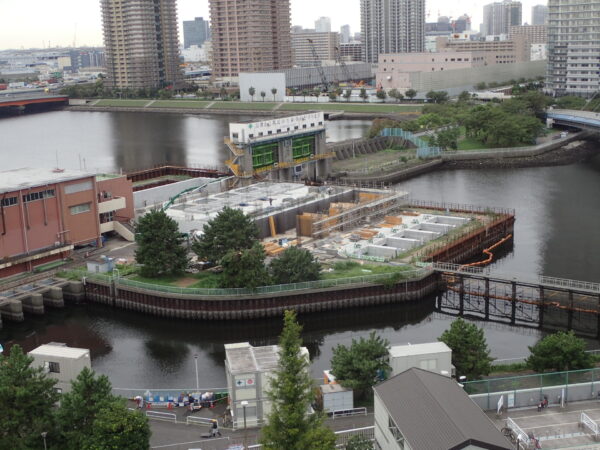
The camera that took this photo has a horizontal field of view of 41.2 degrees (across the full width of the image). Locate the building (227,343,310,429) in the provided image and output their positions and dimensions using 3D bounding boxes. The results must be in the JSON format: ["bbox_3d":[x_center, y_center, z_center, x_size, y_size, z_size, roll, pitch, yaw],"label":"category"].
[{"bbox_3d":[-2.936,14.082,71.009,6.600,5.300,5.600,-4,13,-9],"label":"building"}]

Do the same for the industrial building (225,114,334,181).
[{"bbox_3d":[-4.528,-19.796,204.256,7.000,15.400,33.500,7,16,35],"label":"industrial building"}]

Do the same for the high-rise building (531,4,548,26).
[{"bbox_3d":[485.119,-398.616,1617.993,24.000,91.300,24.000,-2,13,-1],"label":"high-rise building"}]

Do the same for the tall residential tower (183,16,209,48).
[{"bbox_3d":[-160.340,-279.225,1231.481,33.000,76.000,28.000,-1,13,3],"label":"tall residential tower"}]

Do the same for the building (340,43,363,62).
[{"bbox_3d":[67.631,-208.821,975.756,34.000,29.500,15.000,5,15,29],"label":"building"}]

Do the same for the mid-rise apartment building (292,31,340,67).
[{"bbox_3d":[14.816,-182.686,850.817,48.000,44.000,20.000,5,14,27],"label":"mid-rise apartment building"}]

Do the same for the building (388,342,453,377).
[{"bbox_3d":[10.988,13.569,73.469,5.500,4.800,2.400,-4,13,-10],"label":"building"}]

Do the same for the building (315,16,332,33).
[{"bbox_3d":[59.776,-485.554,2042.275,32.000,94.000,28.000,6,15,32],"label":"building"}]

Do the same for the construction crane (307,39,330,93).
[{"bbox_3d":[11.494,-98.056,490.366,15.000,32.300,6.000,-2,13,0],"label":"construction crane"}]

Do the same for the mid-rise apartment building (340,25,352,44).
[{"bbox_3d":[112.386,-452.769,1944.834,20.000,70.000,19.000,6,15,32],"label":"mid-rise apartment building"}]

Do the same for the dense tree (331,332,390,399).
[{"bbox_3d":[5.626,13.349,73.580,5.400,6.750,5.400,-2,13,0],"label":"dense tree"}]

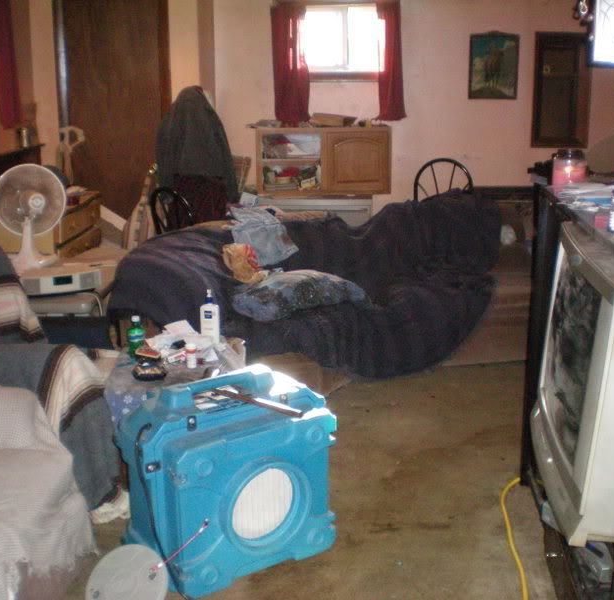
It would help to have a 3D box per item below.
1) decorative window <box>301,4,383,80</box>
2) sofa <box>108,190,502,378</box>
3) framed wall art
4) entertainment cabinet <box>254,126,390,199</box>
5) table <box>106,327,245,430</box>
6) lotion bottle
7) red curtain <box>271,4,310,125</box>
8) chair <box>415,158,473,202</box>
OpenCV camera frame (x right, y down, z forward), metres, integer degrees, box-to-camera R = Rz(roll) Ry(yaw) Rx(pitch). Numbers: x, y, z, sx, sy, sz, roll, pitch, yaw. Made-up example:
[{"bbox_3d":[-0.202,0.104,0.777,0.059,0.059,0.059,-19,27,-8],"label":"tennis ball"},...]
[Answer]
[{"bbox_3d":[0.256,-1.968,6.712,0.680,0.570,0.090,0,13,0],"label":"decorative window"},{"bbox_3d":[0.002,-0.138,5.025,2.100,0.860,0.950,3,13,12],"label":"sofa"},{"bbox_3d":[1.435,-1.796,6.755,0.385,0.515,0.030,0,13,0],"label":"framed wall art"},{"bbox_3d":[0.119,-1.073,6.718,1.020,0.520,0.420,0,13,0],"label":"entertainment cabinet"},{"bbox_3d":[-0.460,0.440,3.277,0.500,0.500,0.600,0,13,0],"label":"table"},{"bbox_3d":[-0.386,0.064,3.510,0.078,0.225,0.050,0,13,-2],"label":"lotion bottle"},{"bbox_3d":[-0.130,-1.793,6.700,0.300,0.910,0.090,0,13,0],"label":"red curtain"},{"bbox_3d":[0.956,-0.430,6.002,0.440,1.000,0.480,0,13,0],"label":"chair"}]

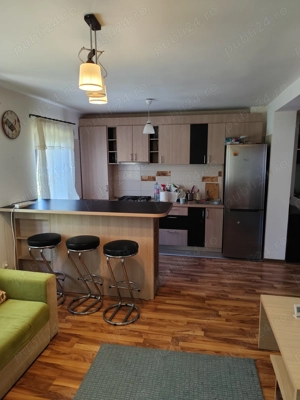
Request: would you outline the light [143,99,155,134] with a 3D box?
[{"bbox_3d":[-0.016,-1.304,4.178,0.198,0.520,0.198,0,7,0],"label":"light"}]

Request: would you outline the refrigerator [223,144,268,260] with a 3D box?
[{"bbox_3d":[1.610,0.025,4.651,0.624,1.874,0.634,1,7,10],"label":"refrigerator"}]

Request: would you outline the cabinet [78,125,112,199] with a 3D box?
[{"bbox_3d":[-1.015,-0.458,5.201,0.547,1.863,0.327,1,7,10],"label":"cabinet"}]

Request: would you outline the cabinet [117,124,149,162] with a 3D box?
[{"bbox_3d":[-0.279,-1.038,5.001,0.574,0.653,0.327,1,7,10],"label":"cabinet"}]

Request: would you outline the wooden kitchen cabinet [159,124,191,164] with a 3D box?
[{"bbox_3d":[0.467,-0.999,4.869,0.559,0.695,0.327,1,7,10],"label":"wooden kitchen cabinet"}]

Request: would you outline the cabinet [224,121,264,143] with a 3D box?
[{"bbox_3d":[1.611,-1.129,4.646,0.598,0.356,0.327,1,7,10],"label":"cabinet"}]

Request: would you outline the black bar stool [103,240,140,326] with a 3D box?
[{"bbox_3d":[-0.286,0.818,2.672,0.376,0.738,0.376,0,7,0],"label":"black bar stool"}]

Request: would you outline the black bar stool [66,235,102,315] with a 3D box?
[{"bbox_3d":[-0.706,0.792,2.862,0.376,0.742,0.376,0,7,0],"label":"black bar stool"}]

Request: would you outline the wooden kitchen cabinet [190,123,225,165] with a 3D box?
[{"bbox_3d":[1.028,-0.984,4.769,0.582,0.696,0.327,1,7,10],"label":"wooden kitchen cabinet"}]

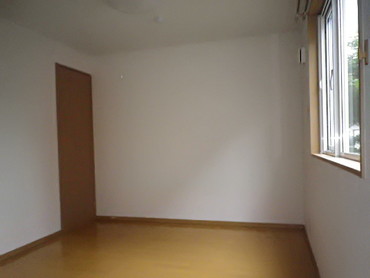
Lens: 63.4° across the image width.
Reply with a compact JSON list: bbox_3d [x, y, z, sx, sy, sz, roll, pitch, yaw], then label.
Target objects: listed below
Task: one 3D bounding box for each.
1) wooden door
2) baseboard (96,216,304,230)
[{"bbox_3d":[-1.415,0.115,3.905,0.050,2.040,0.708,-2,0,17],"label":"wooden door"},{"bbox_3d":[0.053,1.063,3.839,2.752,0.062,0.018,-2,0,17],"label":"baseboard"}]

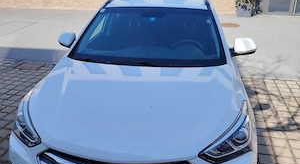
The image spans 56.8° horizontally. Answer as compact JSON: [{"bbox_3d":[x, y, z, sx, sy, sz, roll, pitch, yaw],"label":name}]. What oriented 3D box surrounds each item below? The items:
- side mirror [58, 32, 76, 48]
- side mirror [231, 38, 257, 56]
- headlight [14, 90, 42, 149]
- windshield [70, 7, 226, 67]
[{"bbox_3d":[-0.930,-0.473,3.176,0.250,0.180,0.150,3,21,7],"label":"side mirror"},{"bbox_3d":[0.991,-0.368,2.925,0.250,0.180,0.150,3,21,7],"label":"side mirror"},{"bbox_3d":[-0.852,0.259,2.062,0.380,0.240,0.560,3,21,7],"label":"headlight"},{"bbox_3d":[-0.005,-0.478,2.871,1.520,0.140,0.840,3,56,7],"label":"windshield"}]

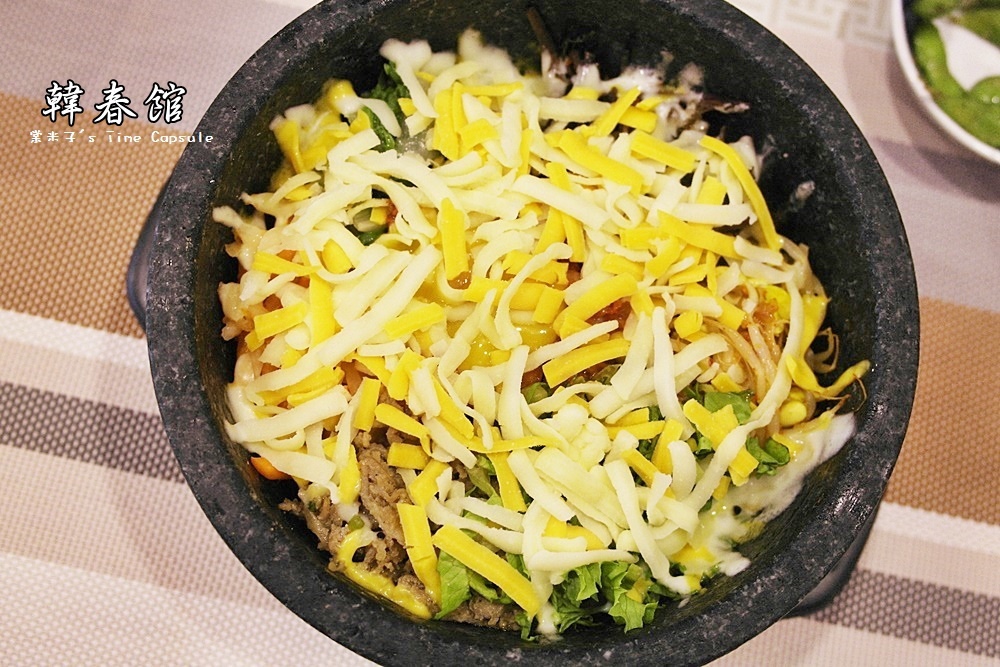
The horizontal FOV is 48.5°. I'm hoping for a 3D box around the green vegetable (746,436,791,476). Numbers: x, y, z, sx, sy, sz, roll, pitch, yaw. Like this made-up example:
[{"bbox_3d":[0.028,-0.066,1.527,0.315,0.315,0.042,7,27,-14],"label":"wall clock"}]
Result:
[{"bbox_3d":[0.071,0.033,0.295,0.012,0.006,0.009,24,75,3],"label":"green vegetable"}]

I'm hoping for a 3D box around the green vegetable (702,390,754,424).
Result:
[{"bbox_3d":[0.060,0.020,0.292,0.014,0.005,0.009,12,75,0],"label":"green vegetable"}]

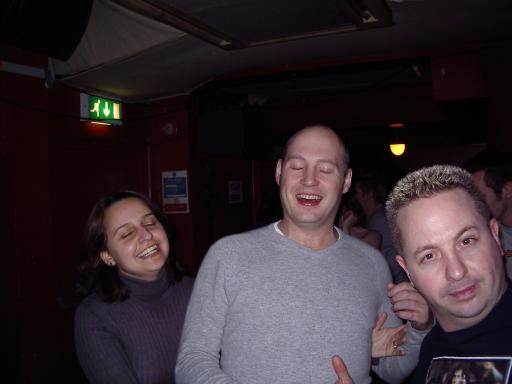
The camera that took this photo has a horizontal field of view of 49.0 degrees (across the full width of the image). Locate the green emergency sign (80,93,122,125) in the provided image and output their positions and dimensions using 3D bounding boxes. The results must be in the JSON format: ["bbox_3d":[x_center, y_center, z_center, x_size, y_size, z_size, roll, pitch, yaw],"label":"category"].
[{"bbox_3d":[-0.958,-0.507,3.500,0.072,0.170,0.345,-2,0,21],"label":"green emergency sign"}]

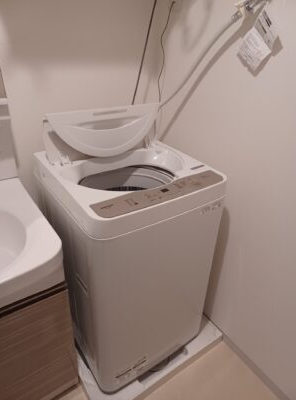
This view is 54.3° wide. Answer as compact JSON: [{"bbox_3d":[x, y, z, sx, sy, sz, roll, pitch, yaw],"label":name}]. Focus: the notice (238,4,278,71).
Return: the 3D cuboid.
[{"bbox_3d":[0.329,-0.476,0.855,0.025,0.143,0.100,-22,71,-22],"label":"notice"}]

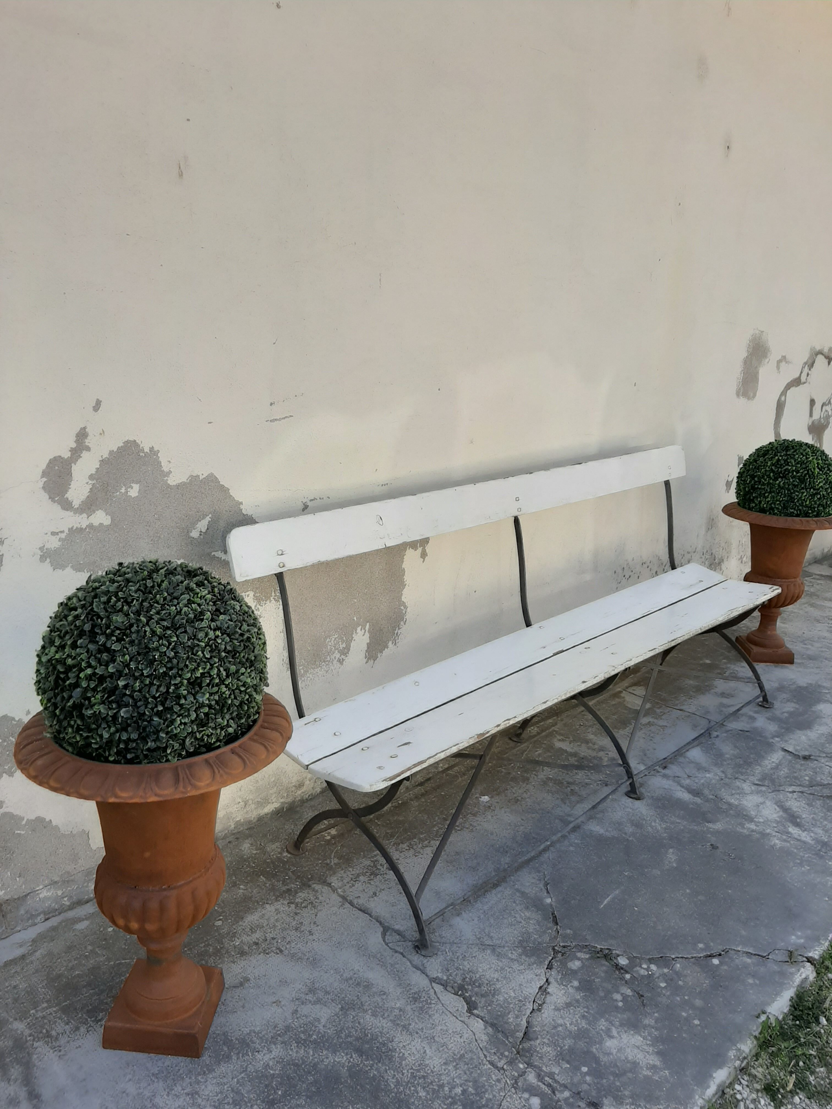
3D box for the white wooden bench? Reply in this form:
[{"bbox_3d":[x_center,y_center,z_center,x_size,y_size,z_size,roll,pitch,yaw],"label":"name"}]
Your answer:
[{"bbox_3d":[0.548,0.241,2.746,0.624,0.931,2.321,18,22,41],"label":"white wooden bench"}]

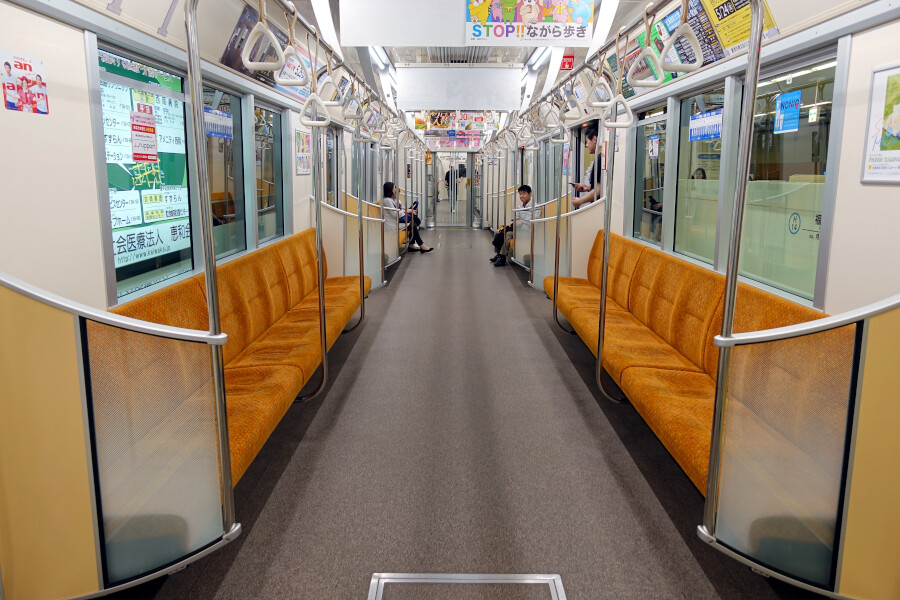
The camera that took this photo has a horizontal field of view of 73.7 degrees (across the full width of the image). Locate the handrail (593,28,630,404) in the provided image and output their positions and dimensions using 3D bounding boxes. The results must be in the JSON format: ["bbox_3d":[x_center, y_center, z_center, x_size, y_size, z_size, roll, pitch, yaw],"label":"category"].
[{"bbox_3d":[0.844,-0.330,3.026,0.170,1.820,0.045,0,12,0],"label":"handrail"}]

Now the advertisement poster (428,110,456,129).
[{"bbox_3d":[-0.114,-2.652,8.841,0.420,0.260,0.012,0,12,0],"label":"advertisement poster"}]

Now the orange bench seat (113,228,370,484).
[{"bbox_3d":[-1.079,0.037,3.866,0.580,0.620,4.050,0,12,0],"label":"orange bench seat"}]

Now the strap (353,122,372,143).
[{"bbox_3d":[-0.519,-1.002,3.561,0.115,0.125,0.028,0,12,0],"label":"strap"}]

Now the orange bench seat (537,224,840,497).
[{"bbox_3d":[1.196,0.039,3.860,0.580,0.620,4.050,0,12,0],"label":"orange bench seat"}]

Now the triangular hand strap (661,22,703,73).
[{"bbox_3d":[0.642,-0.700,1.663,0.115,0.128,0.030,0,12,0],"label":"triangular hand strap"}]

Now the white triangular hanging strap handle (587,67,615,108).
[{"bbox_3d":[0.711,-1.000,2.821,0.135,0.200,0.040,0,12,0],"label":"white triangular hanging strap handle"}]

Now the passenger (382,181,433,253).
[{"bbox_3d":[-0.788,-1.515,11.029,0.900,1.260,0.480,0,12,0],"label":"passenger"}]

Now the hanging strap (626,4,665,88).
[{"bbox_3d":[0.644,-0.831,1.973,0.115,0.265,0.036,0,12,0],"label":"hanging strap"}]

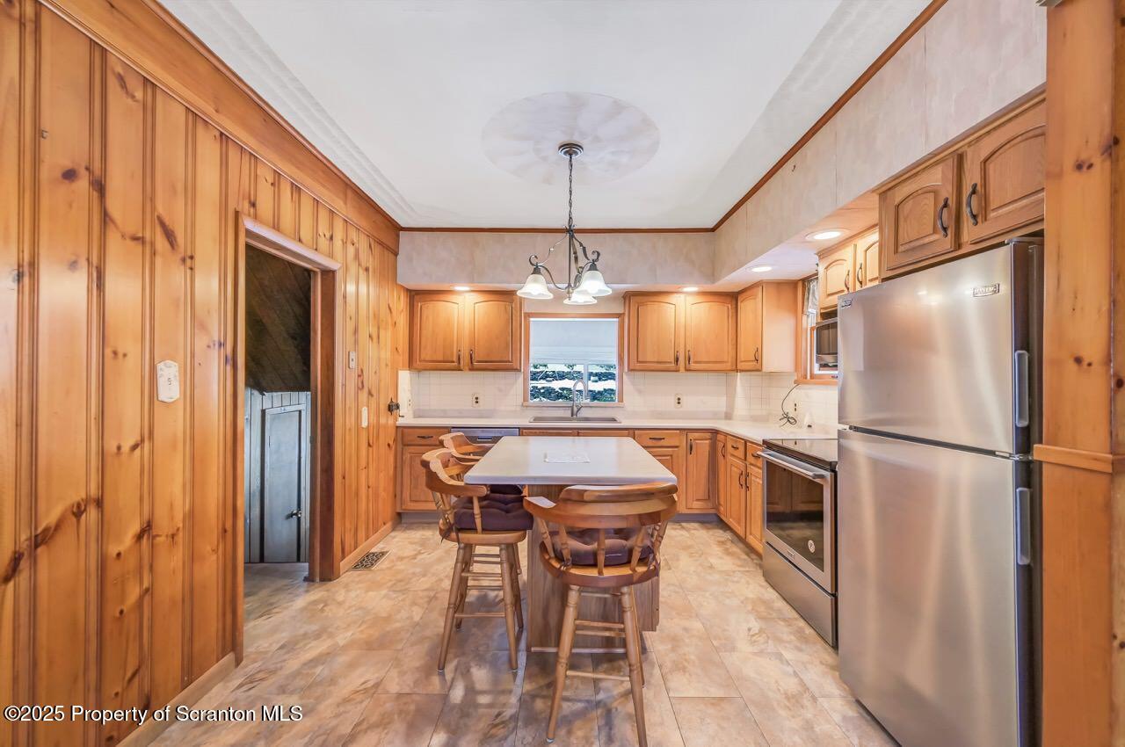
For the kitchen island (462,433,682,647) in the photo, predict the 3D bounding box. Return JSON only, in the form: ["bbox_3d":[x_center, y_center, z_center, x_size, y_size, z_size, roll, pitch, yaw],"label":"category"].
[{"bbox_3d":[0.038,0.915,2.552,0.939,0.914,1.258,0,0,0],"label":"kitchen island"}]

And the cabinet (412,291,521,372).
[{"bbox_3d":[-0.951,-0.421,4.465,1.095,0.785,0.325,0,0,0],"label":"cabinet"}]

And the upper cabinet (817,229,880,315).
[{"bbox_3d":[1.912,-0.615,2.595,0.320,0.390,0.765,0,0,0],"label":"upper cabinet"}]

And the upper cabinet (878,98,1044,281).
[{"bbox_3d":[1.754,-0.613,1.558,0.625,0.405,0.830,0,0,0],"label":"upper cabinet"}]

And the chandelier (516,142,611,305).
[{"bbox_3d":[0.029,-0.876,2.569,0.547,0.875,0.530,0,0,0],"label":"chandelier"}]

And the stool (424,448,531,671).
[{"bbox_3d":[-0.421,0.878,2.178,0.530,0.980,0.560,0,0,5],"label":"stool"}]

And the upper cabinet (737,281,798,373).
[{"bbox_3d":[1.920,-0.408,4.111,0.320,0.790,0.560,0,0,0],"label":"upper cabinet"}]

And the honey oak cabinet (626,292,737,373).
[{"bbox_3d":[1.194,-0.410,4.453,1.095,0.780,0.325,0,0,0],"label":"honey oak cabinet"}]

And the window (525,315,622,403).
[{"bbox_3d":[0.121,-0.153,4.640,1.040,0.950,0.100,0,0,0],"label":"window"}]

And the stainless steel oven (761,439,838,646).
[{"bbox_3d":[1.676,0.913,2.551,0.730,0.930,0.770,0,0,0],"label":"stainless steel oven"}]

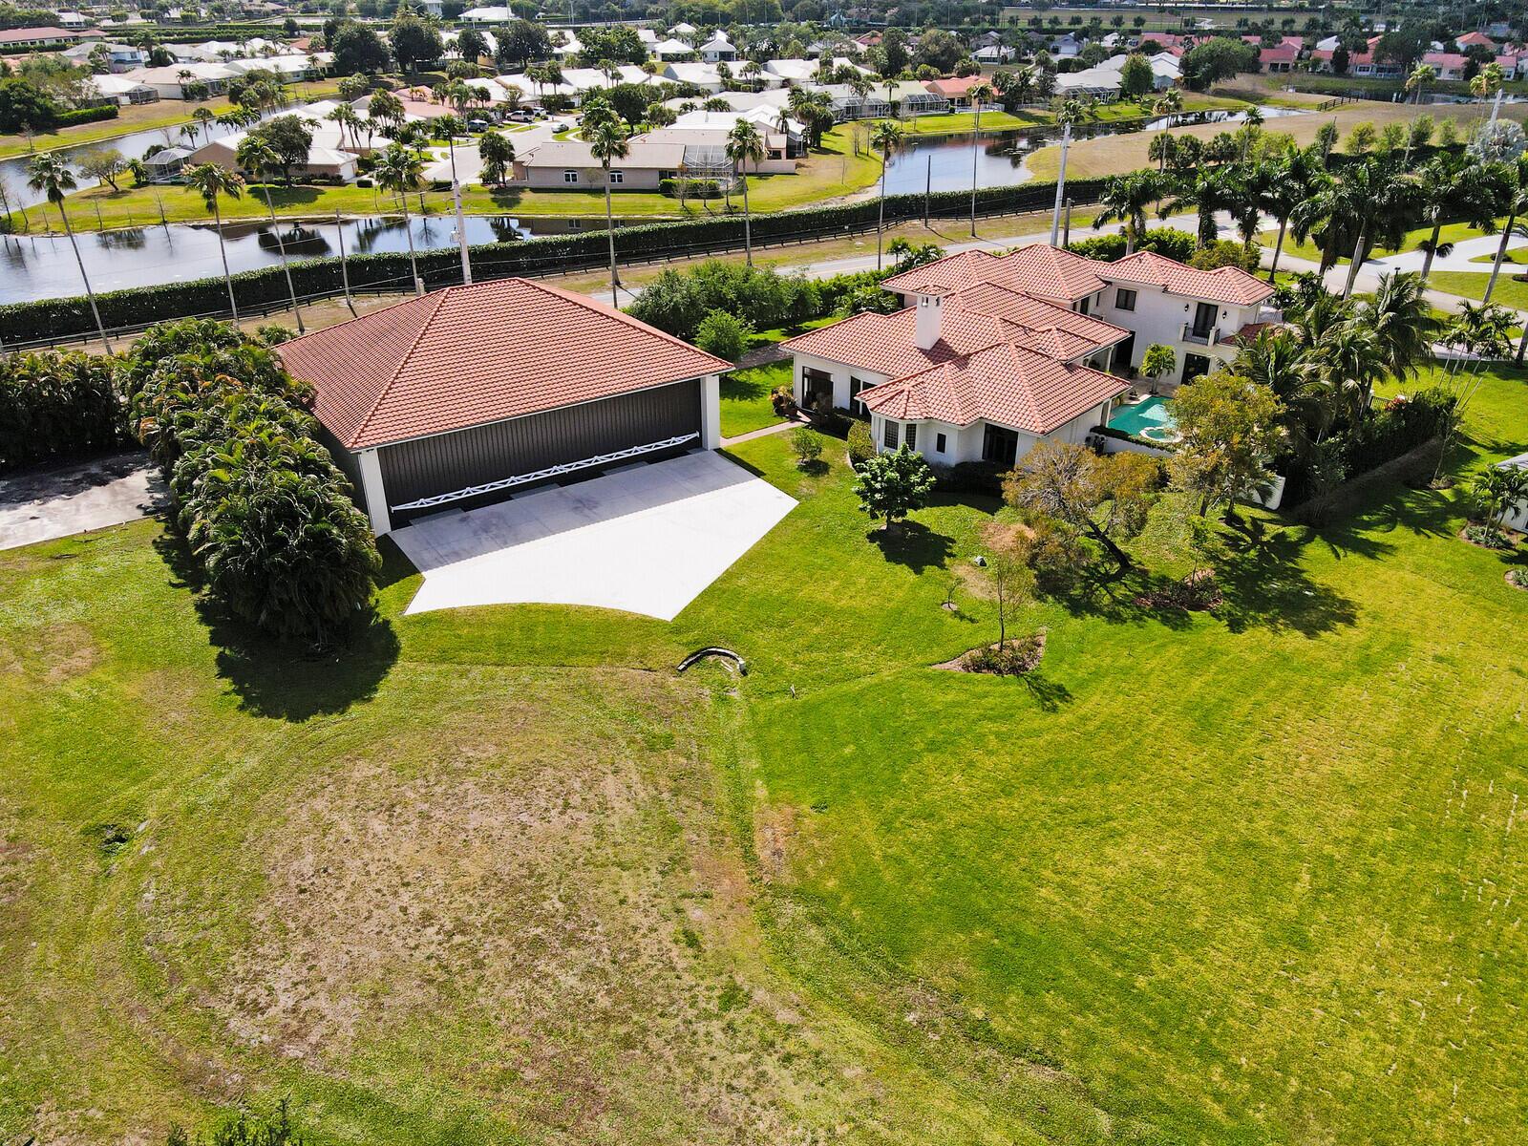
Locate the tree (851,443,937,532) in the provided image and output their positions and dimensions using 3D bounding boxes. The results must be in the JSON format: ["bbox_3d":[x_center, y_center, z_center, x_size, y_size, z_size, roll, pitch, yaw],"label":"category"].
[{"bbox_3d":[7.212,-4.615,57.696,4.400,4.900,4.400,-1,30,0],"label":"tree"}]

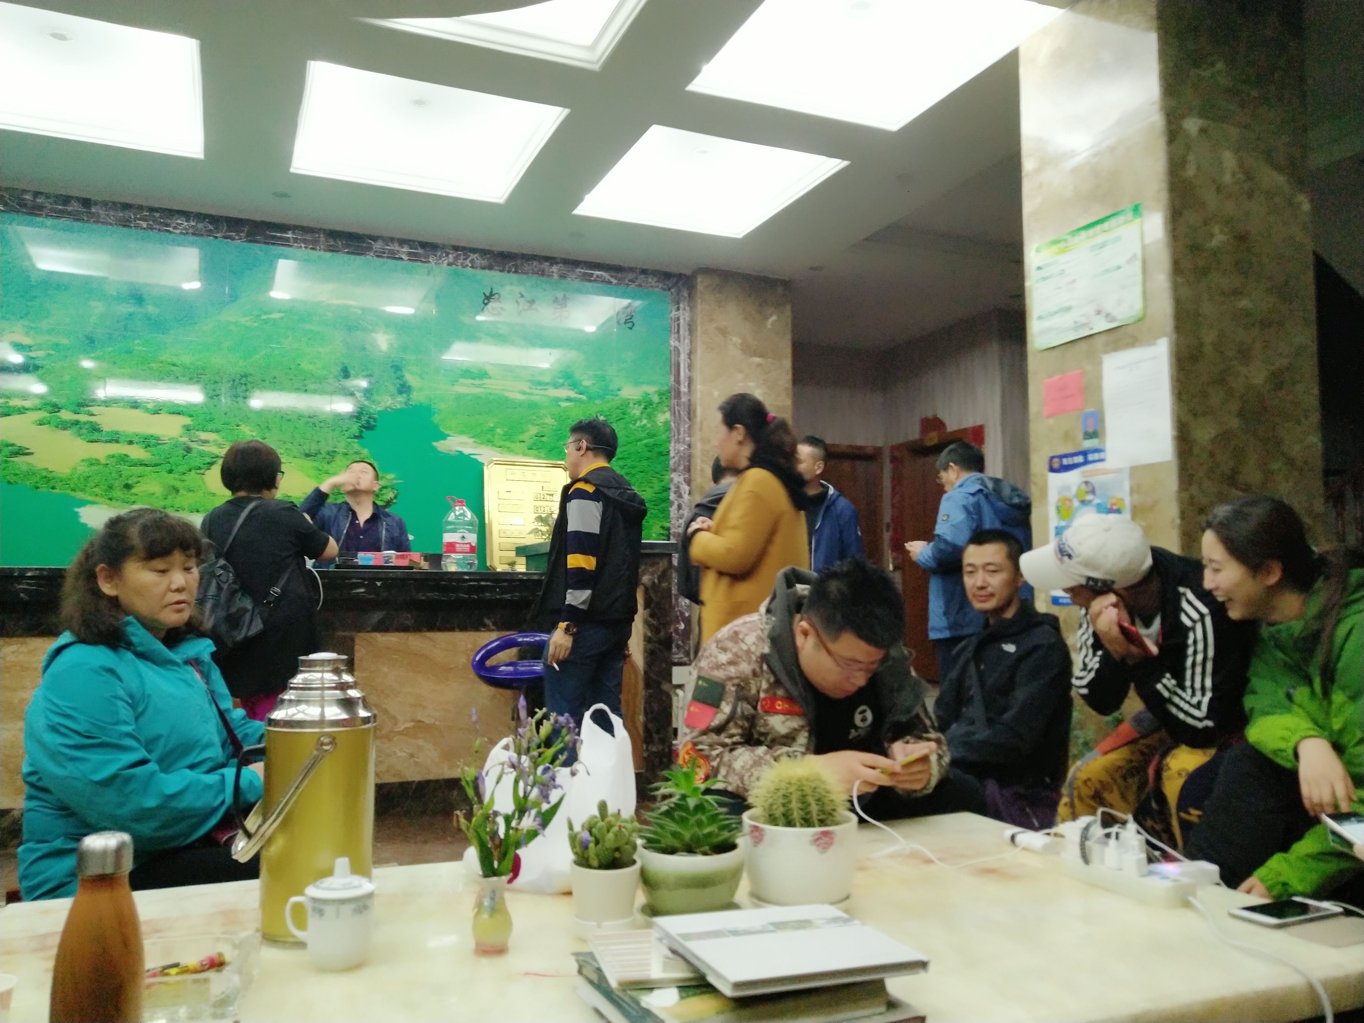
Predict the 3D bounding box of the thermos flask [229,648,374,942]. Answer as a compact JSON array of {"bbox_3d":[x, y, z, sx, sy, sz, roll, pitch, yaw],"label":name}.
[{"bbox_3d":[-0.508,0.376,1.436,0.186,0.364,0.152,2,-5,-28],"label":"thermos flask"}]

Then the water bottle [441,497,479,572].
[{"bbox_3d":[-1.010,0.106,4.850,0.160,0.335,0.160,1,-5,-12],"label":"water bottle"}]

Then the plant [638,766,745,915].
[{"bbox_3d":[0.013,0.450,1.445,0.148,0.203,0.148,0,-4,0],"label":"plant"}]

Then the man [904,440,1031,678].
[{"bbox_3d":[1.328,0.500,4.900,0.500,1.680,0.520,-3,-6,38],"label":"man"}]

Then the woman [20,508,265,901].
[{"bbox_3d":[-0.900,0.544,2.000,0.660,1.130,0.520,-1,-5,12],"label":"woman"}]

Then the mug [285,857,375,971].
[{"bbox_3d":[-0.413,0.467,1.254,0.104,0.127,0.081,2,-5,-18],"label":"mug"}]

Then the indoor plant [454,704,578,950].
[{"bbox_3d":[-0.202,0.377,1.303,0.150,0.315,0.130,1,-5,-8],"label":"indoor plant"}]

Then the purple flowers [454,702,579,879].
[{"bbox_3d":[-0.210,0.354,1.350,0.155,0.223,0.130,1,-5,-18],"label":"purple flowers"}]

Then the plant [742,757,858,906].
[{"bbox_3d":[0.168,0.451,1.510,0.162,0.200,0.160,0,-5,6],"label":"plant"}]

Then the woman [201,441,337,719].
[{"bbox_3d":[-1.643,0.497,4.200,0.520,1.570,0.480,-1,-5,8],"label":"woman"}]

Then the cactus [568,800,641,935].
[{"bbox_3d":[-0.101,0.458,1.392,0.096,0.166,0.094,0,-5,-4],"label":"cactus"}]

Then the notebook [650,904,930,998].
[{"bbox_3d":[0.109,0.463,1.133,0.220,0.015,0.213,4,-6,-22],"label":"notebook"}]

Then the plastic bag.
[{"bbox_3d":[-0.212,0.442,1.690,0.250,0.268,0.180,2,-5,-23],"label":"plastic bag"}]

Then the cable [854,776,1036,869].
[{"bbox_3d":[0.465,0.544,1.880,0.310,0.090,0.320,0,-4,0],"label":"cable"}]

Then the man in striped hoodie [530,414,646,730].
[{"bbox_3d":[-0.386,0.473,4.450,0.360,1.720,0.500,-3,-5,28],"label":"man in striped hoodie"}]

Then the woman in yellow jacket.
[{"bbox_3d":[0.233,0.418,3.500,0.420,1.620,0.480,-2,-5,23],"label":"woman in yellow jacket"}]

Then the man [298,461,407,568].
[{"bbox_3d":[-1.664,0.580,5.420,0.550,1.665,0.380,1,-5,-16],"label":"man"}]

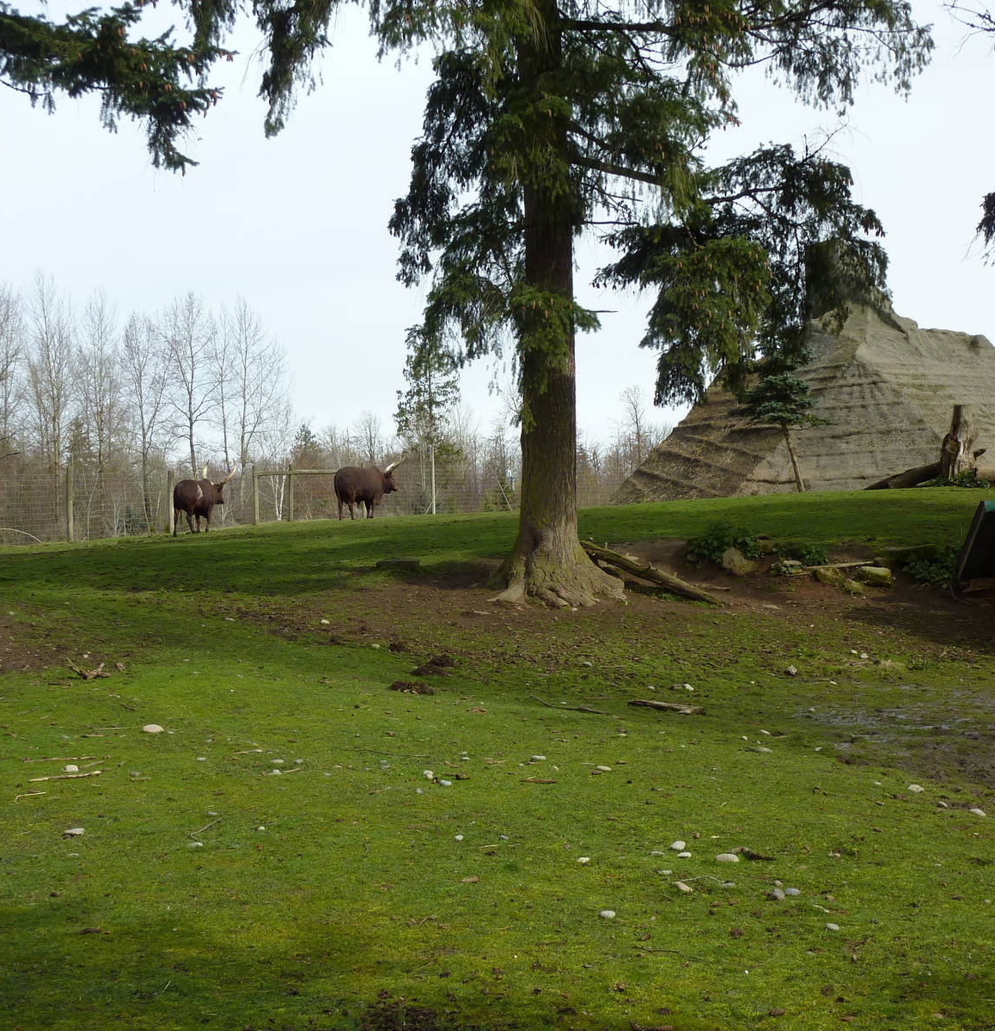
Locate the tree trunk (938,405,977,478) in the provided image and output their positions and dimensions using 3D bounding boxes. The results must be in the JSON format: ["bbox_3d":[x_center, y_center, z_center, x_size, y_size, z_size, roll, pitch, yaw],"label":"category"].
[{"bbox_3d":[10.546,-1.675,41.000,0.900,1.800,0.850,0,2,14],"label":"tree trunk"}]

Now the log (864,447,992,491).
[{"bbox_3d":[9.904,-1.052,41.200,3.000,0.420,0.420,-18,2,0],"label":"log"}]

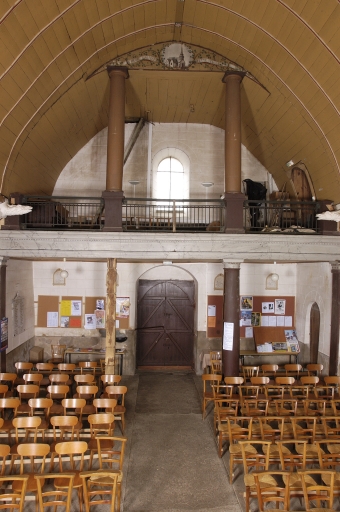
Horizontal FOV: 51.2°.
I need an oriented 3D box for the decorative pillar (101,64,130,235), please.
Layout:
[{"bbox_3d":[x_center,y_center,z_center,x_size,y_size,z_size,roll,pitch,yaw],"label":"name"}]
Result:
[{"bbox_3d":[-1.197,-2.357,8.062,0.470,3.673,0.470,1,-1,-3],"label":"decorative pillar"}]

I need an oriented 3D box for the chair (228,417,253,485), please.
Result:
[{"bbox_3d":[1.037,2.807,5.084,0.420,0.820,0.450,1,-2,-1],"label":"chair"}]

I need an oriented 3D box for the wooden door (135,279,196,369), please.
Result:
[{"bbox_3d":[-0.113,2.100,10.909,1.724,2.691,0.100,1,-1,-3],"label":"wooden door"}]

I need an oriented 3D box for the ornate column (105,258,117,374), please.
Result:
[{"bbox_3d":[-1.286,1.673,7.756,0.210,3.238,0.210,1,-2,-3],"label":"ornate column"}]

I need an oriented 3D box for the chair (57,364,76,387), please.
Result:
[{"bbox_3d":[-2.323,2.864,7.820,0.430,0.820,0.480,1,-2,-5],"label":"chair"}]

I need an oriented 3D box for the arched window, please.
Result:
[{"bbox_3d":[0.015,-2.241,10.873,0.822,1.641,0.120,1,-1,-3],"label":"arched window"}]

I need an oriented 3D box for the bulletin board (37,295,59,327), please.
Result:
[{"bbox_3d":[-3.357,1.543,9.820,0.590,0.890,0.030,1,-2,-3],"label":"bulletin board"}]

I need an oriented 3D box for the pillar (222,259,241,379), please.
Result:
[{"bbox_3d":[1.363,1.725,7.838,0.420,3.275,0.420,1,-2,-3],"label":"pillar"}]

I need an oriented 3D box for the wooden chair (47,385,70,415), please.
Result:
[{"bbox_3d":[-2.170,2.937,6.713,0.430,0.790,0.450,1,-1,-3],"label":"wooden chair"}]

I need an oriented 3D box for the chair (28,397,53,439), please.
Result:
[{"bbox_3d":[-2.220,2.866,5.935,0.420,0.780,0.470,1,-2,-5],"label":"chair"}]

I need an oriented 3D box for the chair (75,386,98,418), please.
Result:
[{"bbox_3d":[-1.510,2.832,6.391,0.430,0.820,0.480,1,-2,-8],"label":"chair"}]

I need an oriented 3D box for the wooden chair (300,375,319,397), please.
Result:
[{"bbox_3d":[3.002,2.972,7.360,0.420,0.780,0.470,1,-2,-3],"label":"wooden chair"}]

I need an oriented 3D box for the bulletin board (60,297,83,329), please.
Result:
[{"bbox_3d":[-2.804,1.626,10.199,0.591,0.903,0.030,1,-1,-3],"label":"bulletin board"}]

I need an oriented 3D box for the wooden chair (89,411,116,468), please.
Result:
[{"bbox_3d":[-1.041,2.854,5.310,0.420,0.780,0.470,1,-2,-7],"label":"wooden chair"}]

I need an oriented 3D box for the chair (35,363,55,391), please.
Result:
[{"bbox_3d":[-2.958,2.945,8.223,0.420,0.780,0.470,1,-2,-3],"label":"chair"}]

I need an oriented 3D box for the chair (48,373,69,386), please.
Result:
[{"bbox_3d":[-2.376,2.951,7.413,0.430,0.790,0.450,1,-1,-3],"label":"chair"}]

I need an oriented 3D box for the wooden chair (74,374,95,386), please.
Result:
[{"bbox_3d":[-1.739,2.850,7.050,0.430,0.820,0.480,1,-2,-6],"label":"wooden chair"}]

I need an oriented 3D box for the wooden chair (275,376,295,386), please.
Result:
[{"bbox_3d":[2.529,3.051,7.533,0.430,0.790,0.450,1,-1,-3],"label":"wooden chair"}]

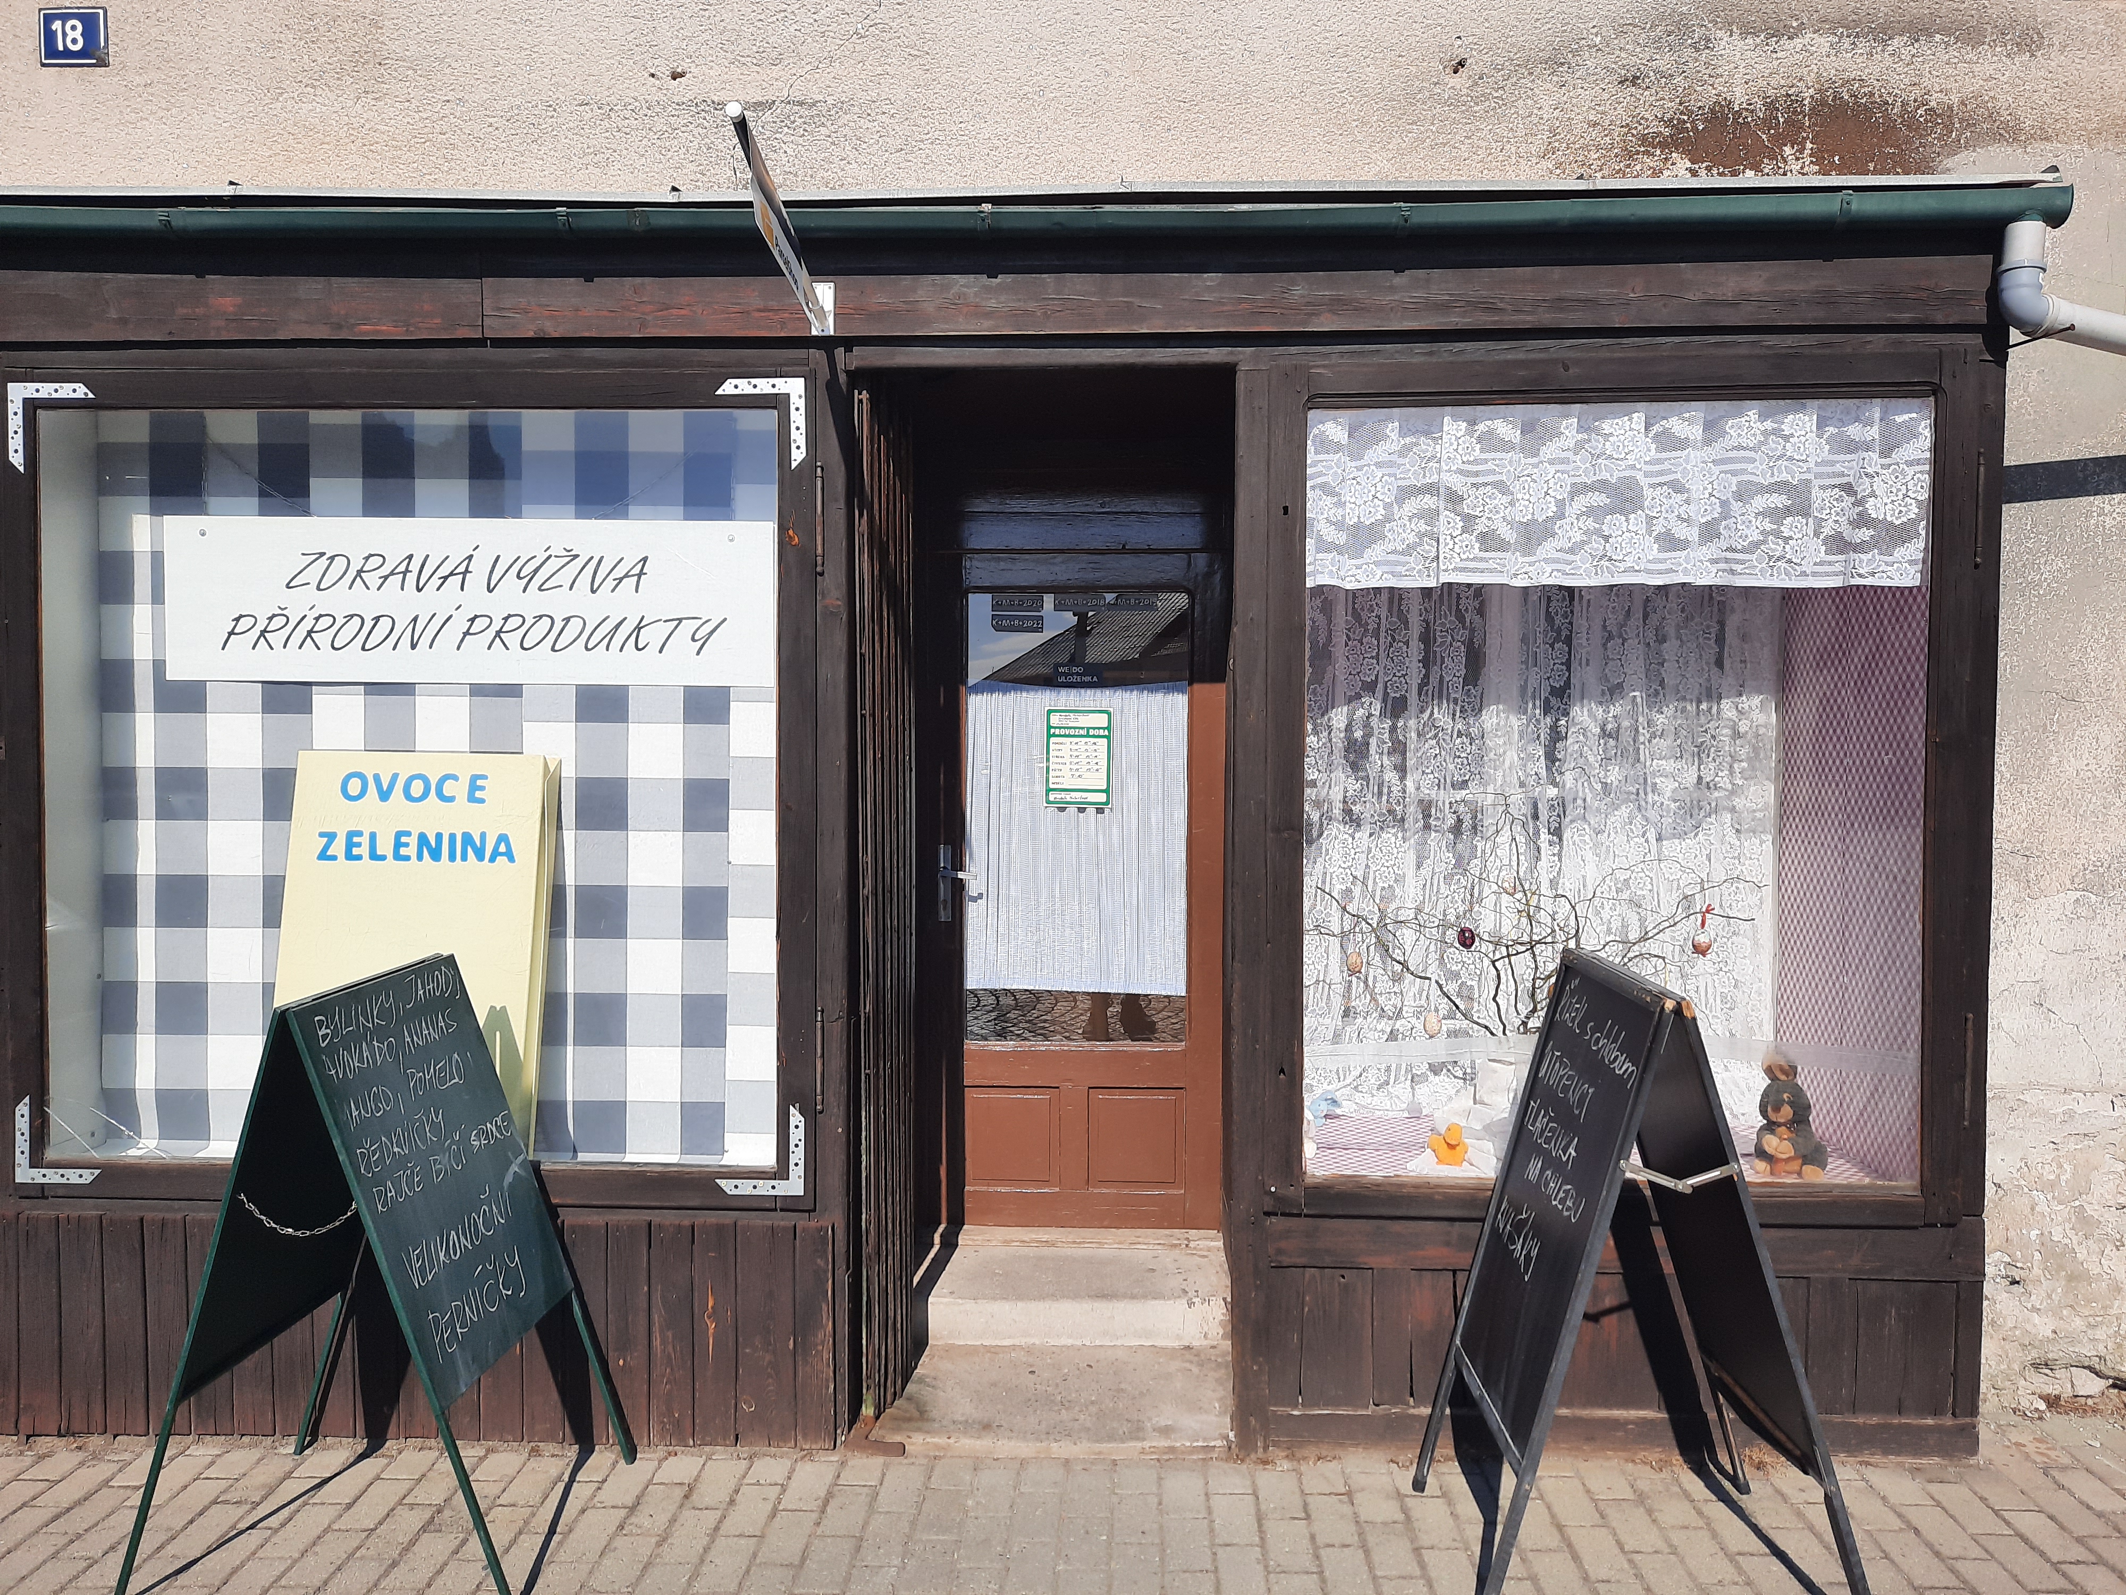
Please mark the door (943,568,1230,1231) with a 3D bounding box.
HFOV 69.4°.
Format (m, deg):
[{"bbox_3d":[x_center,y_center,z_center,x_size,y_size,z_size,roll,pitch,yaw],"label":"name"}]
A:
[{"bbox_3d":[0.044,0.285,4.561,0.900,1.984,0.055,0,2,2],"label":"door"}]

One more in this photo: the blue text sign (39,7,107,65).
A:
[{"bbox_3d":[-2.430,-1.872,3.783,0.175,0.146,0.014,0,2,2],"label":"blue text sign"}]

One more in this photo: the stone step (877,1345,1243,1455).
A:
[{"bbox_3d":[-0.024,1.456,3.731,0.865,0.042,0.558,0,2,2],"label":"stone step"}]

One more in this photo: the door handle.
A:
[{"bbox_3d":[-0.312,0.256,4.522,0.114,0.224,0.062,0,2,2],"label":"door handle"}]

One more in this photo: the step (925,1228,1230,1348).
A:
[{"bbox_3d":[0.027,1.354,4.276,0.870,0.132,0.539,0,2,2],"label":"step"}]

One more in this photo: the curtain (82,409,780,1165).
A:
[{"bbox_3d":[-1.464,-0.046,3.642,1.677,1.775,0.070,0,2,2],"label":"curtain"}]

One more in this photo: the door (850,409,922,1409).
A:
[{"bbox_3d":[-0.415,0.247,3.660,0.050,2.365,0.390,1,2,14],"label":"door"}]

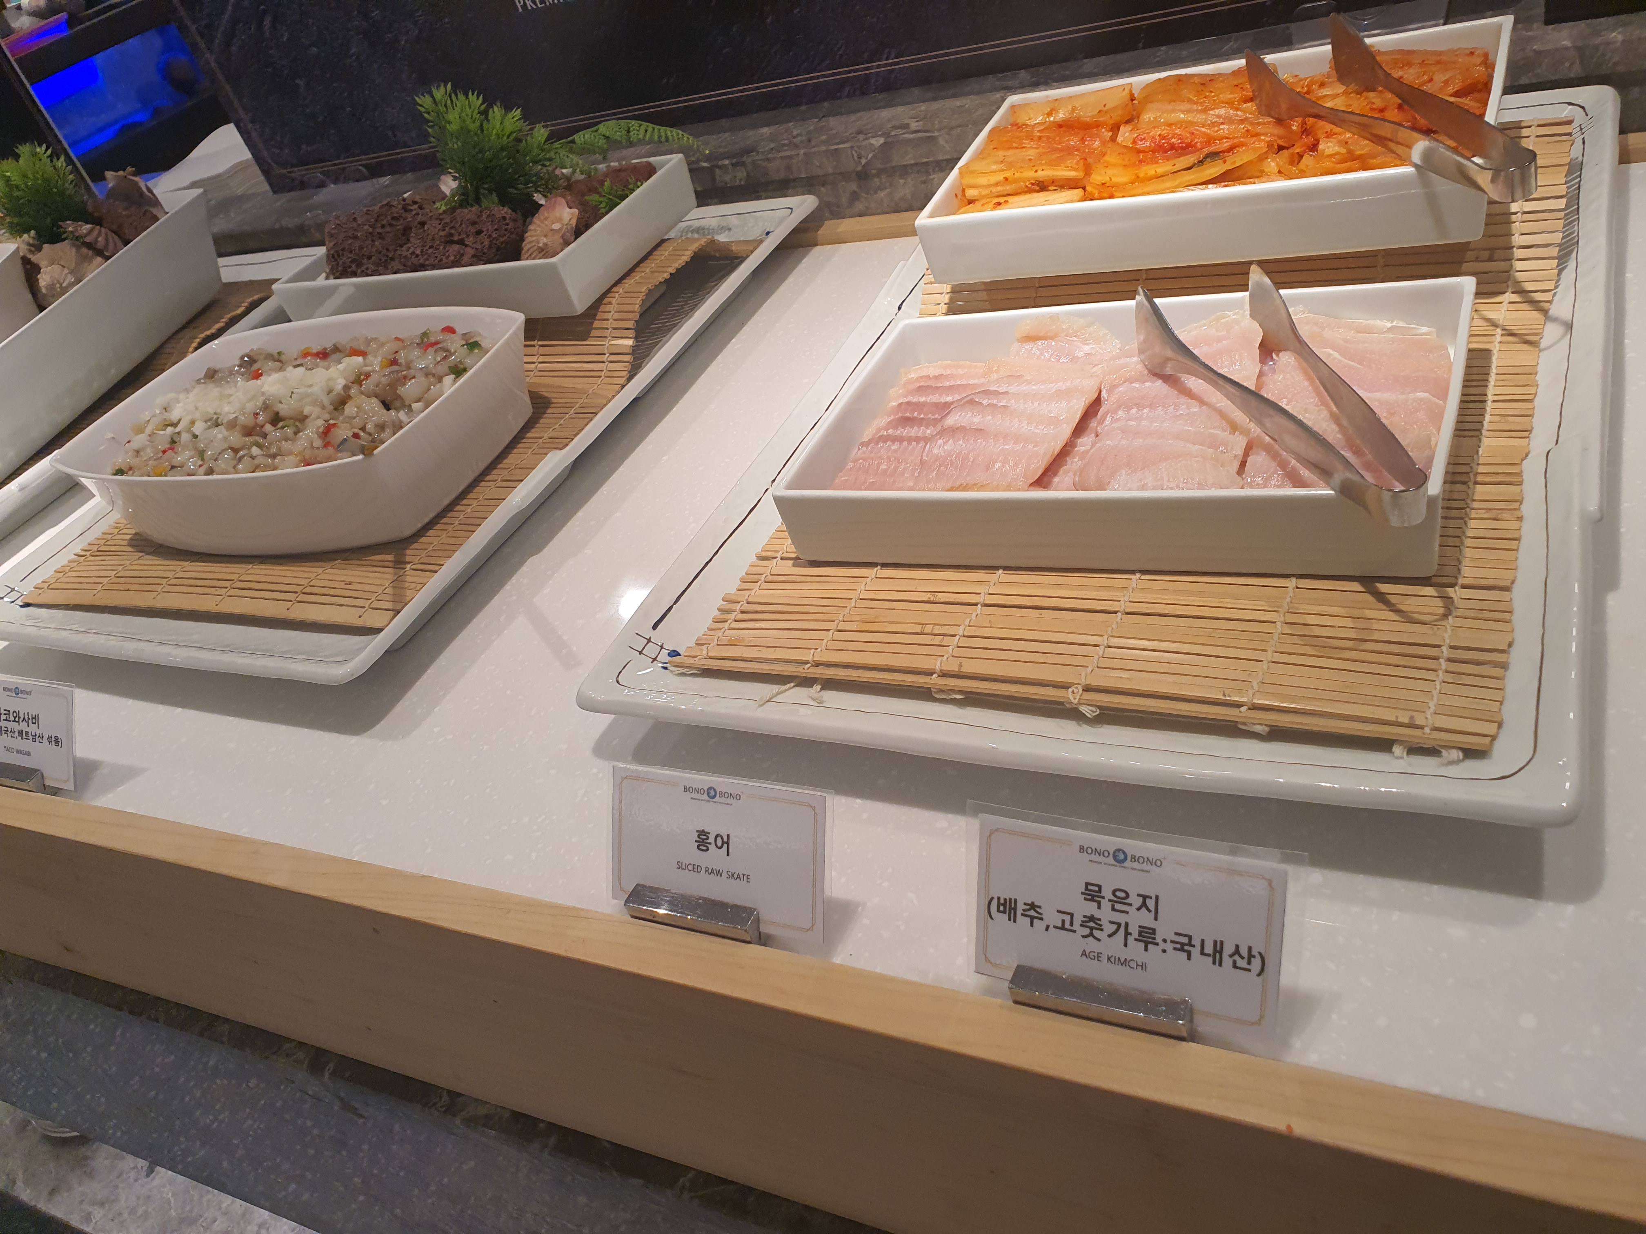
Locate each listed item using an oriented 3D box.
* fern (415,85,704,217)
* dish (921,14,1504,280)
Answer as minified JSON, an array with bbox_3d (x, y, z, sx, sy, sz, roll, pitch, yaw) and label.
[{"bbox_3d":[-0.179,-0.312,0.813,0.195,0.088,0.085,3,43,29],"label":"fern"},{"bbox_3d":[0.199,-0.238,0.638,0.265,0.038,0.156,4,46,30],"label":"dish"}]

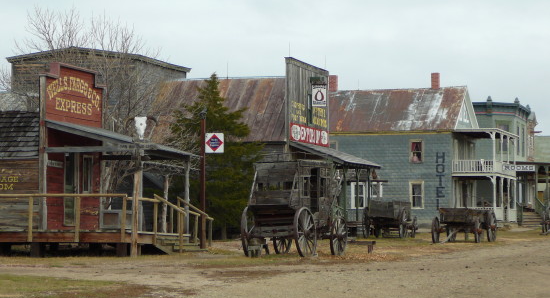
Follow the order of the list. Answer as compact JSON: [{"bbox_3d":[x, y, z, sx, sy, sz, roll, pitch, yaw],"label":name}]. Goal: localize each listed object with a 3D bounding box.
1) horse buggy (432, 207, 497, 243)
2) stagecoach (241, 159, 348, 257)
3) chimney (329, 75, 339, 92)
[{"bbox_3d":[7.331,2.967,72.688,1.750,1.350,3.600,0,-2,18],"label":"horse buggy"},{"bbox_3d":[0.550,1.617,51.500,1.850,2.650,3.600,-1,-2,21],"label":"stagecoach"},{"bbox_3d":[3.970,-4.415,126.900,0.540,1.150,0.540,0,-2,16],"label":"chimney"}]

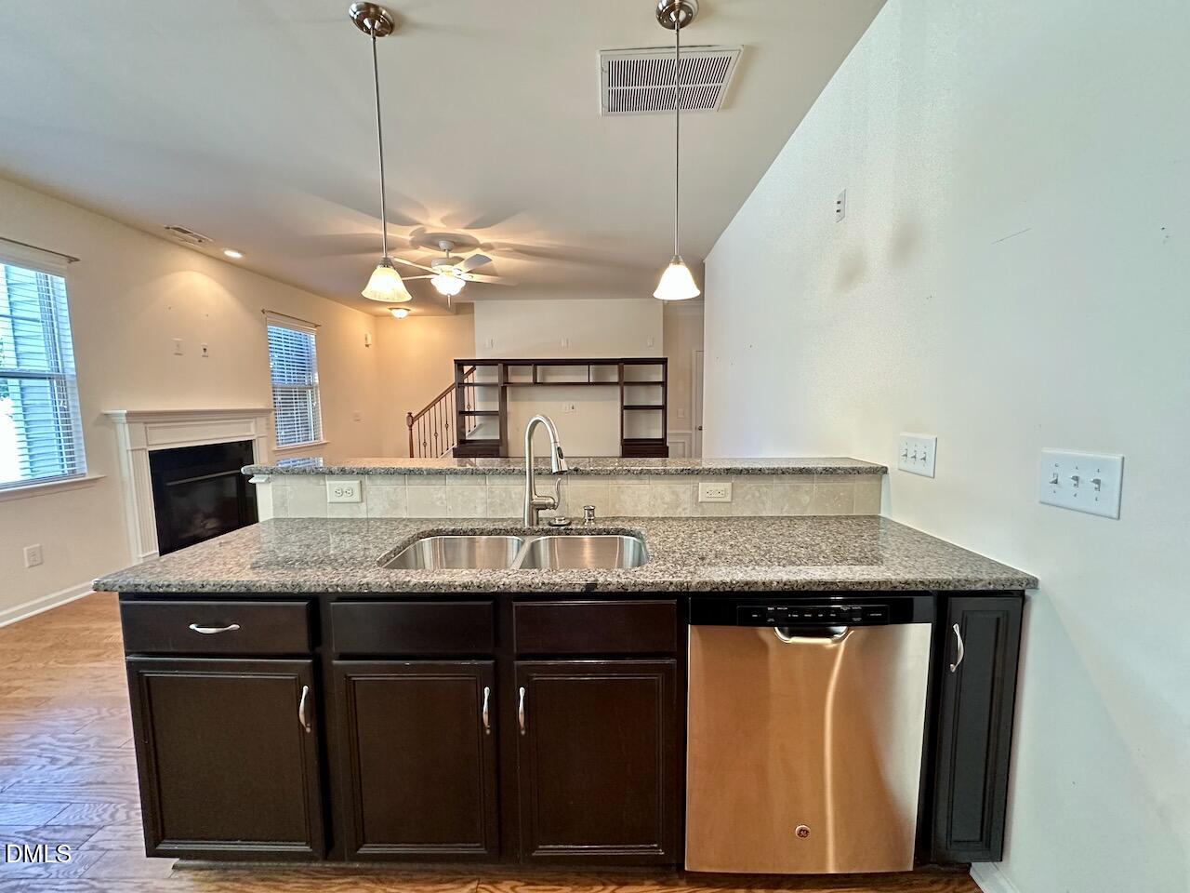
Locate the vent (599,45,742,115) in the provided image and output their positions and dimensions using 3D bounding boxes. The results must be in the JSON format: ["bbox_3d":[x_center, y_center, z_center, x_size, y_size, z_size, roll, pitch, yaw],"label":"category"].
[{"bbox_3d":[0.318,-1.636,2.198,0.586,0.025,0.455,0,5,1],"label":"vent"}]

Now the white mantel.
[{"bbox_3d":[-3.588,0.316,4.455,0.198,1.298,1.584,0,5,1],"label":"white mantel"}]

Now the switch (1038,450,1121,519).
[{"bbox_3d":[1.039,0.077,1.045,0.016,0.124,0.174,0,5,1],"label":"switch"}]

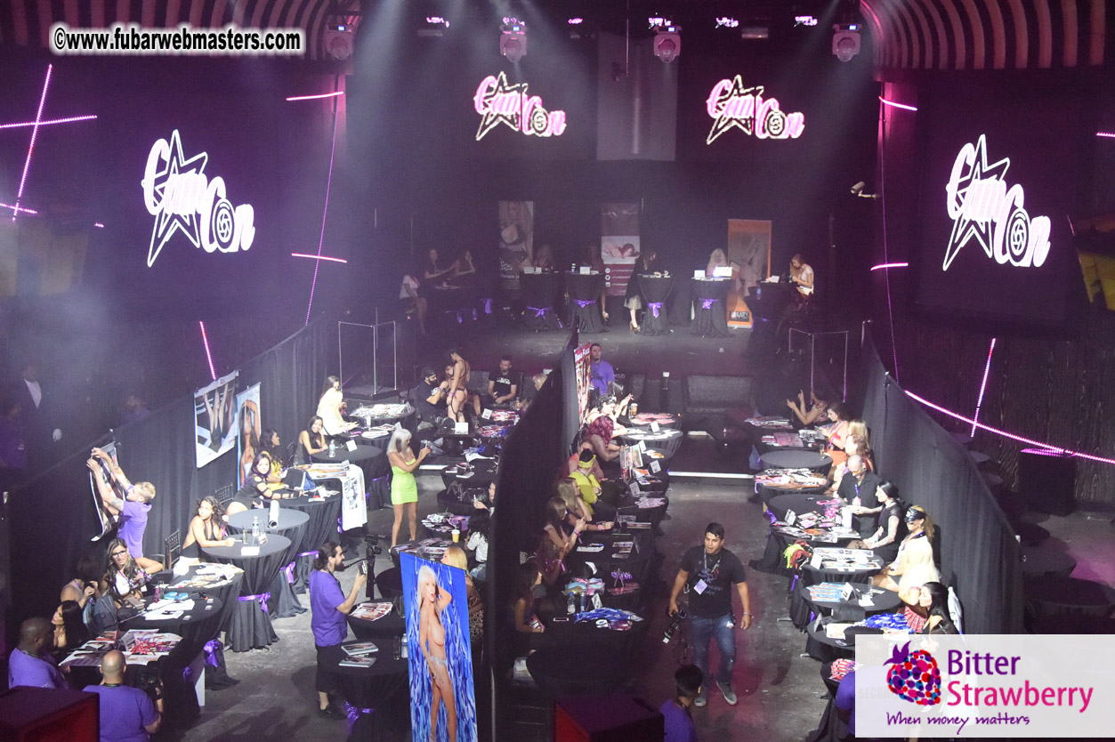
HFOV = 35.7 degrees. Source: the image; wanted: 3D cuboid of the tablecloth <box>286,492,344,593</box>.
[{"bbox_3d":[-3.026,2.022,20.695,0.930,1.075,0.930,0,10,0],"label":"tablecloth"}]

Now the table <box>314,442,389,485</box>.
[{"bbox_3d":[-2.675,1.570,22.177,0.930,1.060,0.930,0,10,0],"label":"table"}]

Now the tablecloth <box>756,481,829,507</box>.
[{"bbox_3d":[2.879,1.873,21.236,0.930,1.070,0.930,0,10,0],"label":"tablecloth"}]

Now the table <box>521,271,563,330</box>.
[{"bbox_3d":[-0.300,-1.343,33.295,0.820,1.070,0.820,1,10,5],"label":"table"}]

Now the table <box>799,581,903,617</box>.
[{"bbox_3d":[2.833,2.696,16.753,0.930,1.070,0.930,0,10,0],"label":"table"}]

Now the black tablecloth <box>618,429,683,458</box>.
[{"bbox_3d":[1.286,1.408,24.051,0.940,1.070,0.940,1,10,5],"label":"black tablecloth"}]

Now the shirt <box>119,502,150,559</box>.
[{"bbox_3d":[-4.325,1.613,17.700,0.370,0.620,0.460,2,10,9],"label":"shirt"}]

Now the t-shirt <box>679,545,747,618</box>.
[{"bbox_3d":[1.509,2.022,16.800,0.640,0.700,0.330,1,10,6],"label":"t-shirt"}]

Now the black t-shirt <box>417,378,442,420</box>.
[{"bbox_3d":[-1.937,0.437,26.200,0.380,0.600,0.460,8,13,36],"label":"black t-shirt"}]

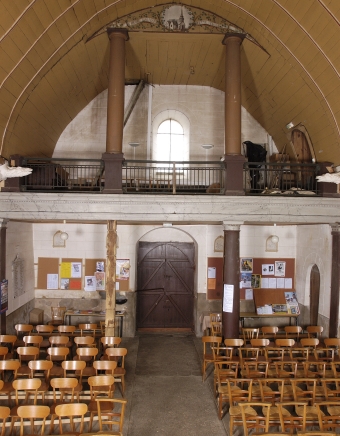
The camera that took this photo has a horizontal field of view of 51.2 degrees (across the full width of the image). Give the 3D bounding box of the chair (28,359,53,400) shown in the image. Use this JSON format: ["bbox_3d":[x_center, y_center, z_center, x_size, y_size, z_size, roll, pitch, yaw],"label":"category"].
[{"bbox_3d":[-2.220,2.866,5.935,0.420,0.780,0.470,1,-2,-5],"label":"chair"}]

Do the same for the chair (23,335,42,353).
[{"bbox_3d":[-2.755,2.810,6.990,0.430,0.820,0.480,1,-2,-6],"label":"chair"}]

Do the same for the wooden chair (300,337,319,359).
[{"bbox_3d":[3.002,2.972,7.360,0.420,0.780,0.470,1,-2,-3],"label":"wooden chair"}]

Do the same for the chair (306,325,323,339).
[{"bbox_3d":[3.613,3.099,8.604,0.430,0.790,0.450,1,-1,-3],"label":"chair"}]

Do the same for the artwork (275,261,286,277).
[{"bbox_3d":[3.208,1.482,10.300,0.300,0.420,0.010,1,-2,-3],"label":"artwork"}]

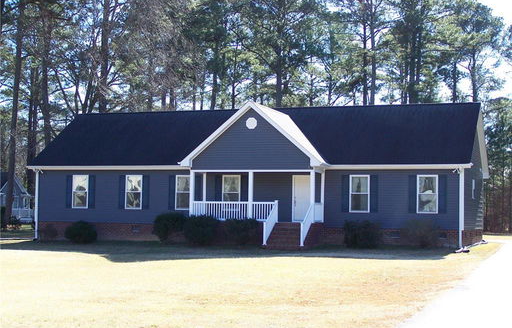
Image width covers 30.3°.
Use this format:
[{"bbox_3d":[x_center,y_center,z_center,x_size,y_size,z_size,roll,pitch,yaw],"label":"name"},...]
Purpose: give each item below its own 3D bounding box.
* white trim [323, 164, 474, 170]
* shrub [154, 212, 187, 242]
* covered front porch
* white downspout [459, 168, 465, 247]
[{"bbox_3d":[6.034,0.130,40.369,6.230,0.220,0.150,0,-3,19],"label":"white trim"},{"bbox_3d":[-3.872,2.950,43.064,1.560,1.350,1.400,0,-3,19],"label":"shrub"},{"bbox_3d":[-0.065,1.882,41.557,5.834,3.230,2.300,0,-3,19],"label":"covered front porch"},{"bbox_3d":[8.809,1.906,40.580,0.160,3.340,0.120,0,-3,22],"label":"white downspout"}]

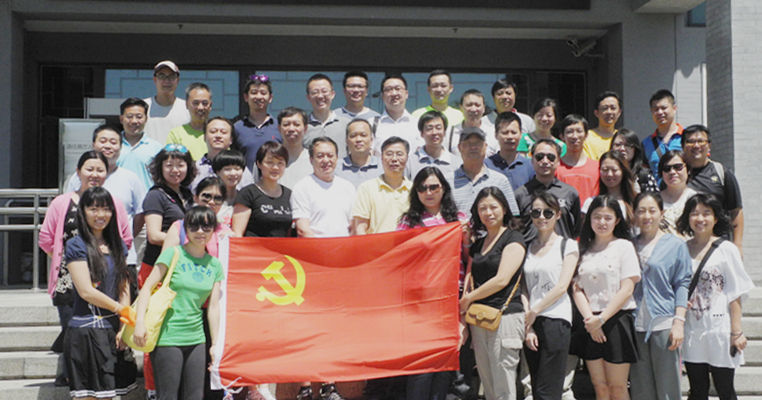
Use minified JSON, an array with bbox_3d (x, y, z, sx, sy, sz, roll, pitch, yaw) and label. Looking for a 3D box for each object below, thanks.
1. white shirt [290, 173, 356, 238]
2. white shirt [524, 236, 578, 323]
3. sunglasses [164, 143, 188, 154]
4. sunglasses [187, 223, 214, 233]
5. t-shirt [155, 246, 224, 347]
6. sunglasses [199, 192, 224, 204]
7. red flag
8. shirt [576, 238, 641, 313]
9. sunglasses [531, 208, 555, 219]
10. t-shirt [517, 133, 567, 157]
[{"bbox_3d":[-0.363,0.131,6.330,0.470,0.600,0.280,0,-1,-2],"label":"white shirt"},{"bbox_3d":[1.006,0.472,5.860,0.360,0.530,0.230,-1,-1,25],"label":"white shirt"},{"bbox_3d":[-1.303,-0.325,6.330,0.145,0.052,0.130,5,21,-9],"label":"sunglasses"},{"bbox_3d":[-1.019,0.158,5.620,0.143,0.052,0.135,0,-1,-9],"label":"sunglasses"},{"bbox_3d":[-1.093,0.551,5.670,0.410,0.580,0.250,0,-2,-16],"label":"t-shirt"},{"bbox_3d":[-1.024,-0.009,6.020,0.142,0.050,0.130,10,-2,-14],"label":"sunglasses"},{"bbox_3d":[-0.252,0.606,5.760,1.450,0.930,0.170,0,-2,-5],"label":"red flag"},{"bbox_3d":[1.348,0.445,5.900,0.390,0.460,0.250,0,-1,13],"label":"shirt"},{"bbox_3d":[0.958,0.081,5.820,0.145,0.058,0.135,0,-1,21],"label":"sunglasses"},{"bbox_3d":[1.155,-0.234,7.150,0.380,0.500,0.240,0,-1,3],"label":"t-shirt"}]

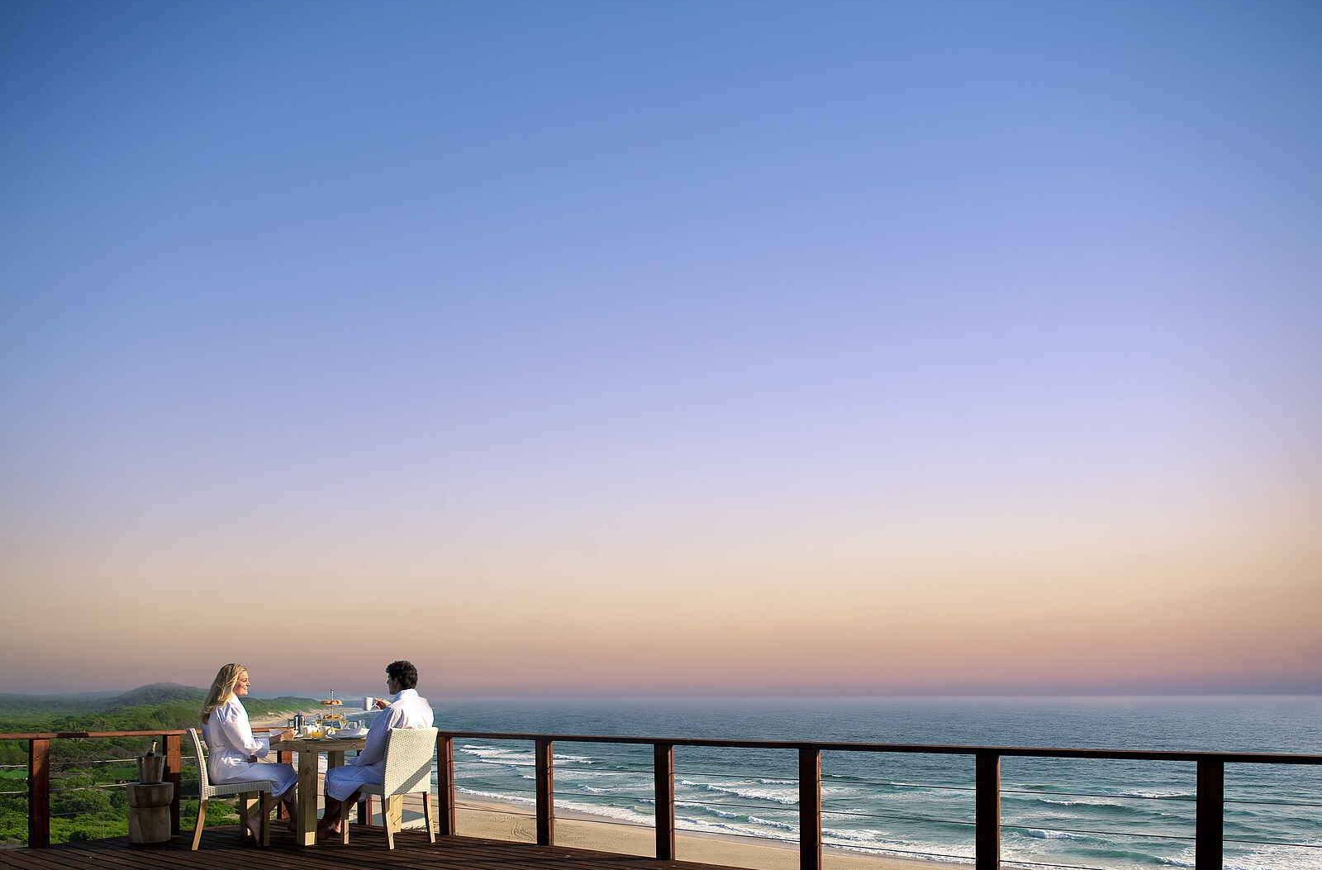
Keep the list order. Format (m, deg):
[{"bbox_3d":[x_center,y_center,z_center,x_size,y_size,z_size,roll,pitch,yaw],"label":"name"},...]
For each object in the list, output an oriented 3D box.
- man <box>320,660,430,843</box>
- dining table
[{"bbox_3d":[-2.198,2.425,9.874,0.840,1.330,0.540,-7,-14,32],"label":"man"},{"bbox_3d":[-2.640,2.768,10.112,0.900,0.760,0.900,11,-16,-43],"label":"dining table"}]

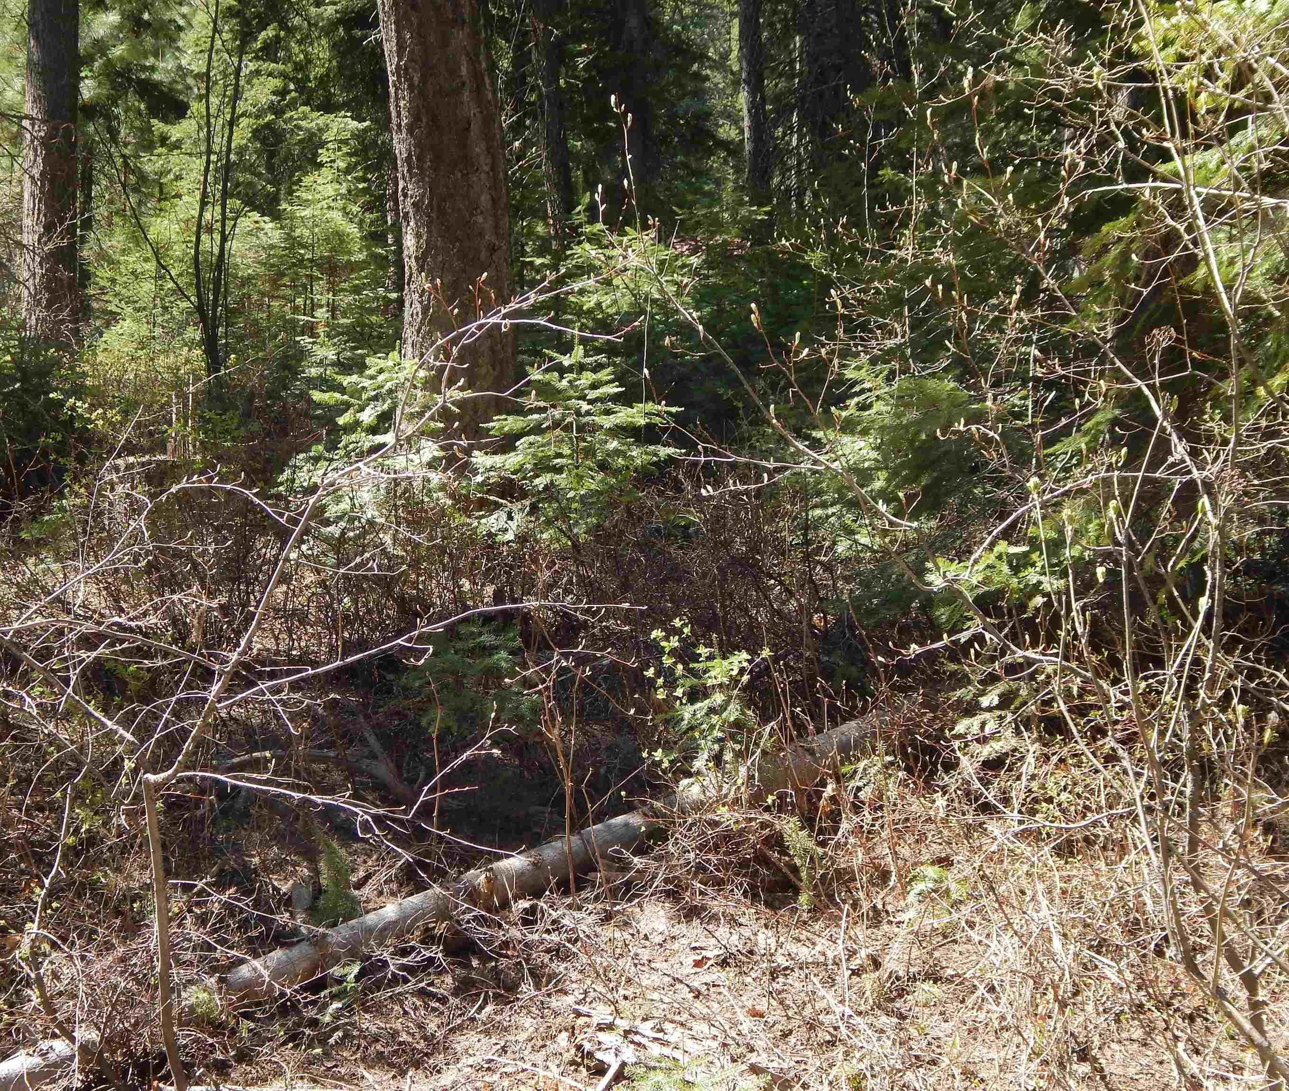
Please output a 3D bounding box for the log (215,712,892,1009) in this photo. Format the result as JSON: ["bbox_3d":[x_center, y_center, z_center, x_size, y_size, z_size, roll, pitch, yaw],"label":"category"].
[{"bbox_3d":[-0.151,0.894,7.750,0.125,0.125,2.767,2,12,45],"label":"log"}]

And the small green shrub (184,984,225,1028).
[{"bbox_3d":[-1.158,1.214,6.750,0.112,0.115,0.110,-2,4,0],"label":"small green shrub"}]

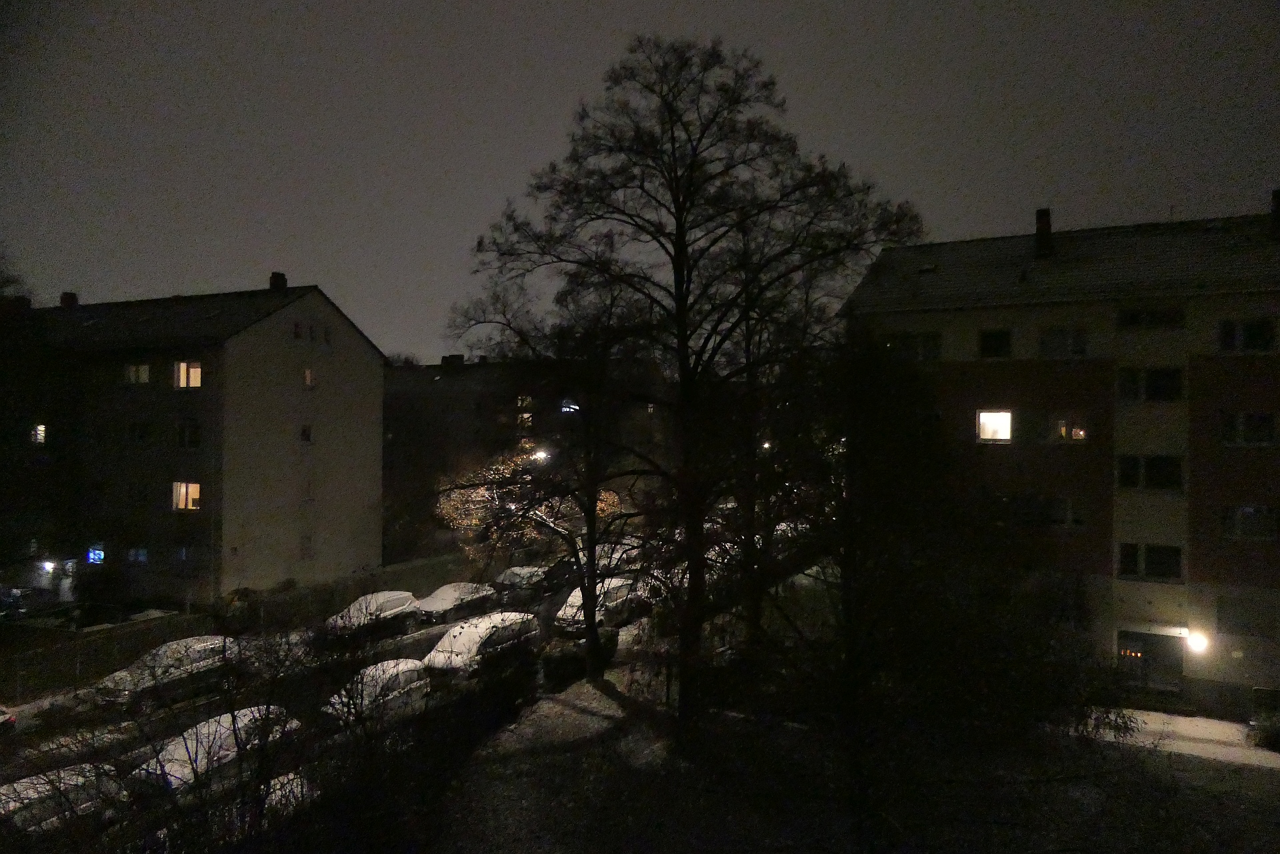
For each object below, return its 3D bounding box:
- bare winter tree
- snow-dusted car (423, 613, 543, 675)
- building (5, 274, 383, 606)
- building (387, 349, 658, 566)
[{"bbox_3d":[1.546,-1.390,24.200,12.800,19.500,12.500,0,-1,22],"label":"bare winter tree"},{"bbox_3d":[-5.350,7.420,28.400,1.800,1.500,4.450,0,-1,24],"label":"snow-dusted car"},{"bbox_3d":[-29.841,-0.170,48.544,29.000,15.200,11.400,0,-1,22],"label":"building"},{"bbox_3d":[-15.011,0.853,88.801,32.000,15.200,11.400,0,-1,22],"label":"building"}]

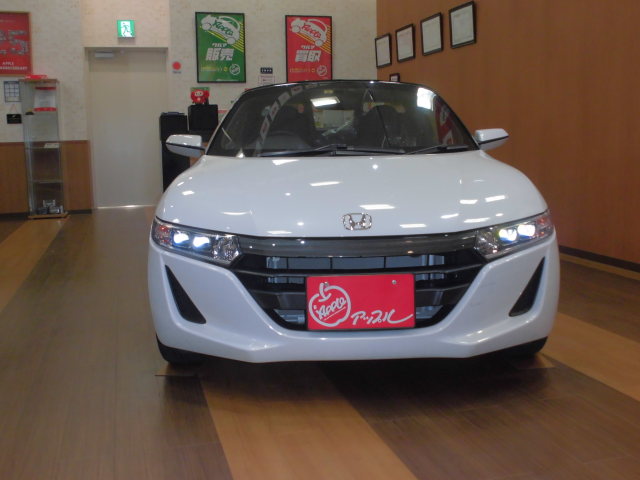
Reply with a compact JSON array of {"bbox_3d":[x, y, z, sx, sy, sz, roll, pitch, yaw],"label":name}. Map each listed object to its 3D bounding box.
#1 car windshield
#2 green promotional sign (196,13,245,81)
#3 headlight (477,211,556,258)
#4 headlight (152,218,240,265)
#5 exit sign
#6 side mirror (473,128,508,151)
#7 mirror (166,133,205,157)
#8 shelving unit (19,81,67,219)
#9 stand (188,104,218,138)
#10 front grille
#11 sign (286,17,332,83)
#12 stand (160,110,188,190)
[{"bbox_3d":[0.089,-0.588,3.364,1.250,0.360,0.650,-1,8,-1],"label":"car windshield"},{"bbox_3d":[-1.246,-2.420,8.860,0.613,0.865,0.030,-3,8,-15],"label":"green promotional sign"},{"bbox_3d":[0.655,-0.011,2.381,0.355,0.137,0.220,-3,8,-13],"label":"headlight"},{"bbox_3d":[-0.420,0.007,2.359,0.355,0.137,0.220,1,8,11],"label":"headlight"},{"bbox_3d":[-2.346,-2.552,8.518,0.212,0.212,0.060,-3,8,-15],"label":"exit sign"},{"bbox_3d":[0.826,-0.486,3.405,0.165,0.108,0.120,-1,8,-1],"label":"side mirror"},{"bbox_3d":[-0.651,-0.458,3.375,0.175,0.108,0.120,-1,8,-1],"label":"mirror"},{"bbox_3d":[-3.249,-1.069,8.302,0.430,1.630,0.370,-3,8,-15],"label":"shelving unit"},{"bbox_3d":[-1.437,-1.458,8.680,0.350,0.420,0.320,-3,8,-15],"label":"stand"},{"bbox_3d":[0.125,0.133,2.232,0.780,0.280,0.140,-1,8,-1],"label":"front grille"},{"bbox_3d":[-0.134,-2.477,9.165,0.613,0.865,0.030,-3,8,-15],"label":"sign"},{"bbox_3d":[-1.776,-0.927,8.640,0.320,1.215,0.350,-3,8,-15],"label":"stand"}]

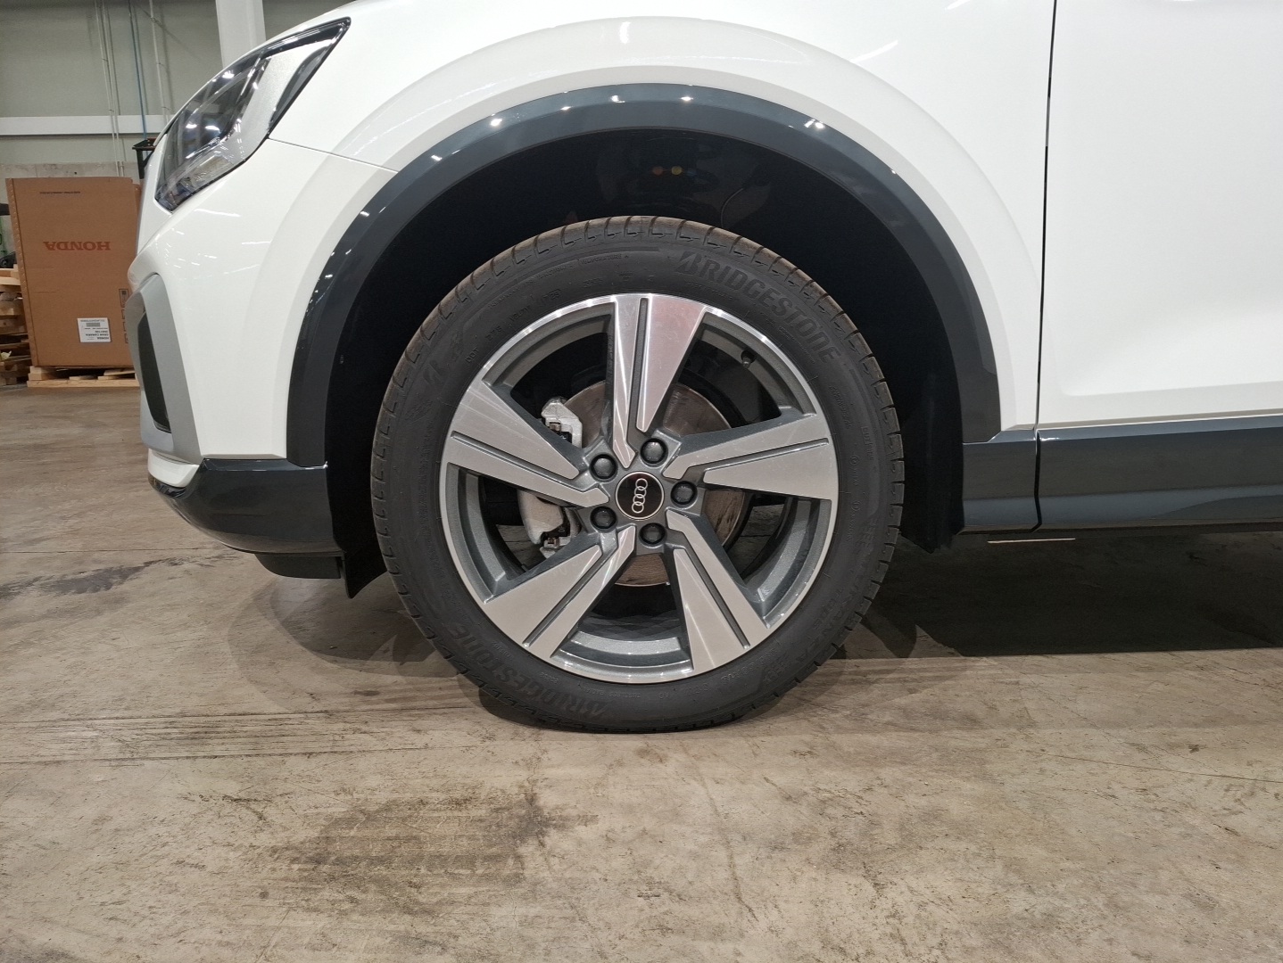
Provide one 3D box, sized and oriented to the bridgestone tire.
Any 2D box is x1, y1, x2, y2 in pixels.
[{"bbox_3d":[-0.004,-0.006,1.147,0.668,0.664,0.225,-1,12,-1],"label":"bridgestone tire"}]

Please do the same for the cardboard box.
[{"bbox_3d":[-3.828,-1.512,6.302,0.920,1.261,0.850,-1,12,-1],"label":"cardboard box"}]

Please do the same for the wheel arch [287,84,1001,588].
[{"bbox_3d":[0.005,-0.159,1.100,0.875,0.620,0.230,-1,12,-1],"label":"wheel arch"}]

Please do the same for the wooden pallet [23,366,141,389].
[{"bbox_3d":[-3.830,-0.832,6.449,0.980,0.150,0.920,-1,12,-1],"label":"wooden pallet"}]

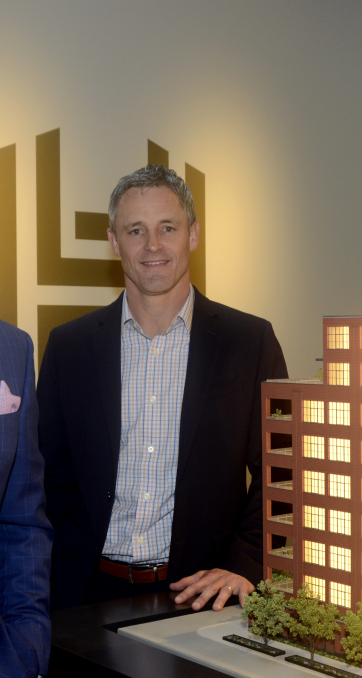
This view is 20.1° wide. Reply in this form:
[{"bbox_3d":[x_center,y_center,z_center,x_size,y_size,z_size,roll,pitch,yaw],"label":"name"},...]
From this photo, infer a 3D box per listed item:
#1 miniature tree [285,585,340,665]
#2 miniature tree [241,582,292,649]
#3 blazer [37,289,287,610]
[{"bbox_3d":[0.198,0.430,1.542,0.079,0.119,0.082,0,1,0],"label":"miniature tree"},{"bbox_3d":[0.135,0.436,1.620,0.077,0.106,0.079,0,1,0],"label":"miniature tree"},{"bbox_3d":[-0.025,0.284,2.005,0.530,0.770,0.330,0,1,9],"label":"blazer"}]

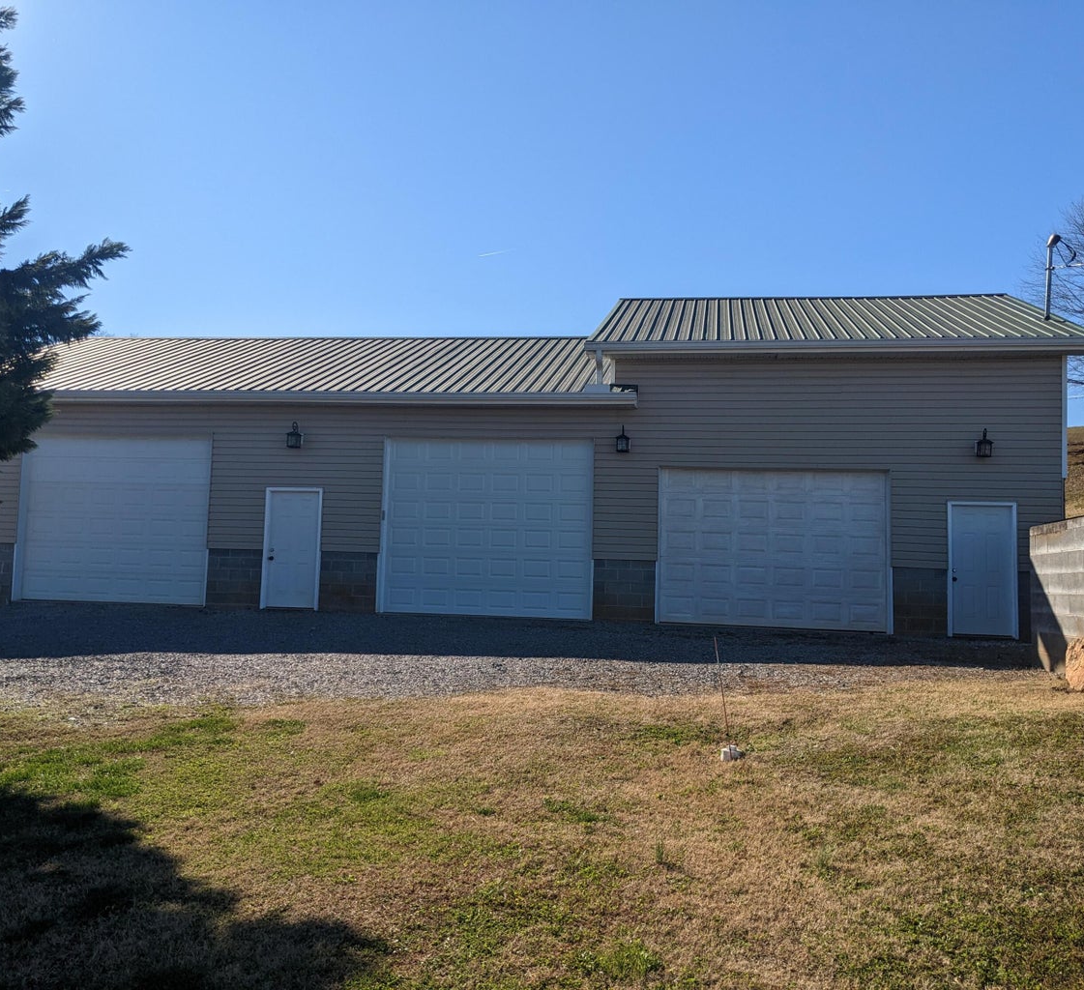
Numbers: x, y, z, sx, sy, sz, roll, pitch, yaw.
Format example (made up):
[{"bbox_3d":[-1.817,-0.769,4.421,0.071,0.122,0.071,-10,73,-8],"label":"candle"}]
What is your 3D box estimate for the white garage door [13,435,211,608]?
[{"bbox_3d":[-7.692,0.422,18.424,3.655,2.992,0.100,1,-4,8],"label":"white garage door"}]

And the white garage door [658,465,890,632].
[{"bbox_3d":[3.733,0.851,16.700,3.669,2.569,0.100,1,-4,8],"label":"white garage door"}]

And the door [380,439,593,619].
[{"bbox_3d":[-0.959,0.535,17.419,3.635,3.006,0.100,1,-4,8],"label":"door"}]

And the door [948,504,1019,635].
[{"bbox_3d":[6.911,1.161,16.164,1.023,2.106,0.100,1,-4,8],"label":"door"}]

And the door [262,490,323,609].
[{"bbox_3d":[-4.341,0.926,17.847,1.002,2.106,0.100,1,-4,8],"label":"door"}]

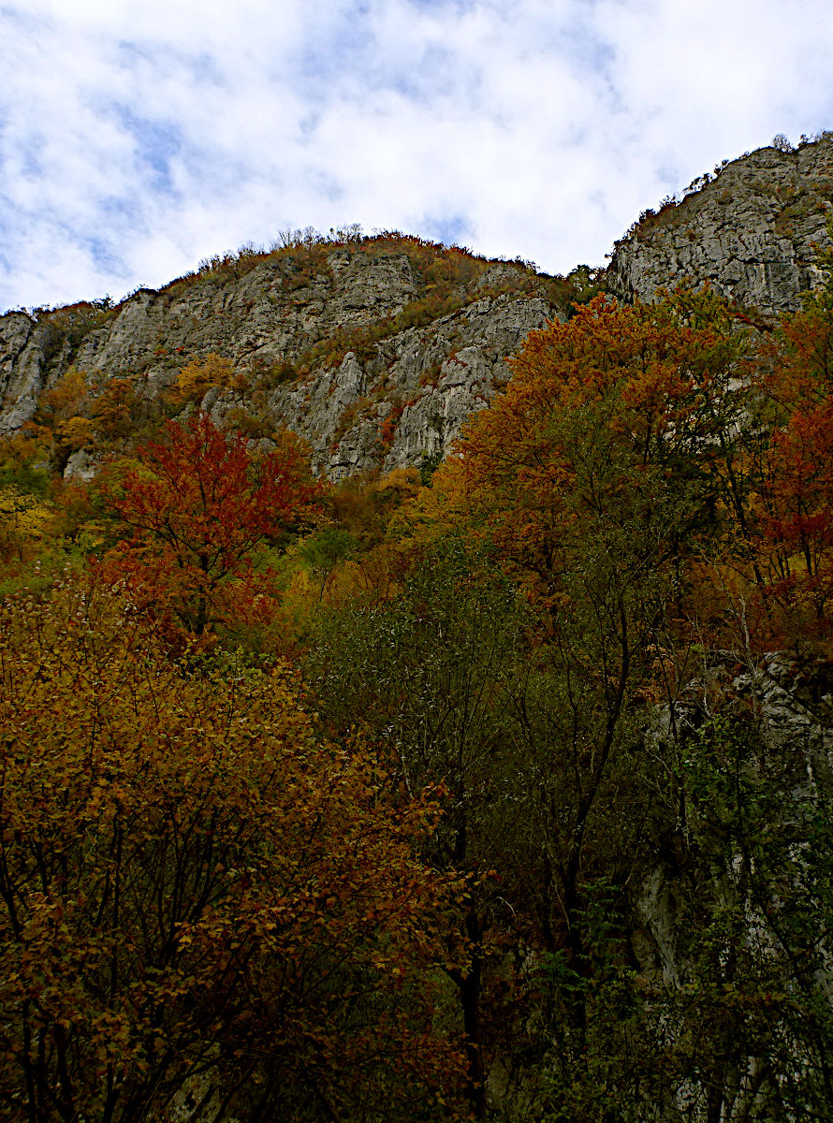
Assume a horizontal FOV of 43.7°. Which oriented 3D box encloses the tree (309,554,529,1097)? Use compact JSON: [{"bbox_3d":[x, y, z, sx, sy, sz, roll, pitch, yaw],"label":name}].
[{"bbox_3d":[0.000,4.370,18.500,4.100,9.900,4.000,0,-15,0],"label":"tree"}]

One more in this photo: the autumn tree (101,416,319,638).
[{"bbox_3d":[-8.700,-1.600,43.900,9.000,9.700,8.500,0,-15,0],"label":"autumn tree"}]

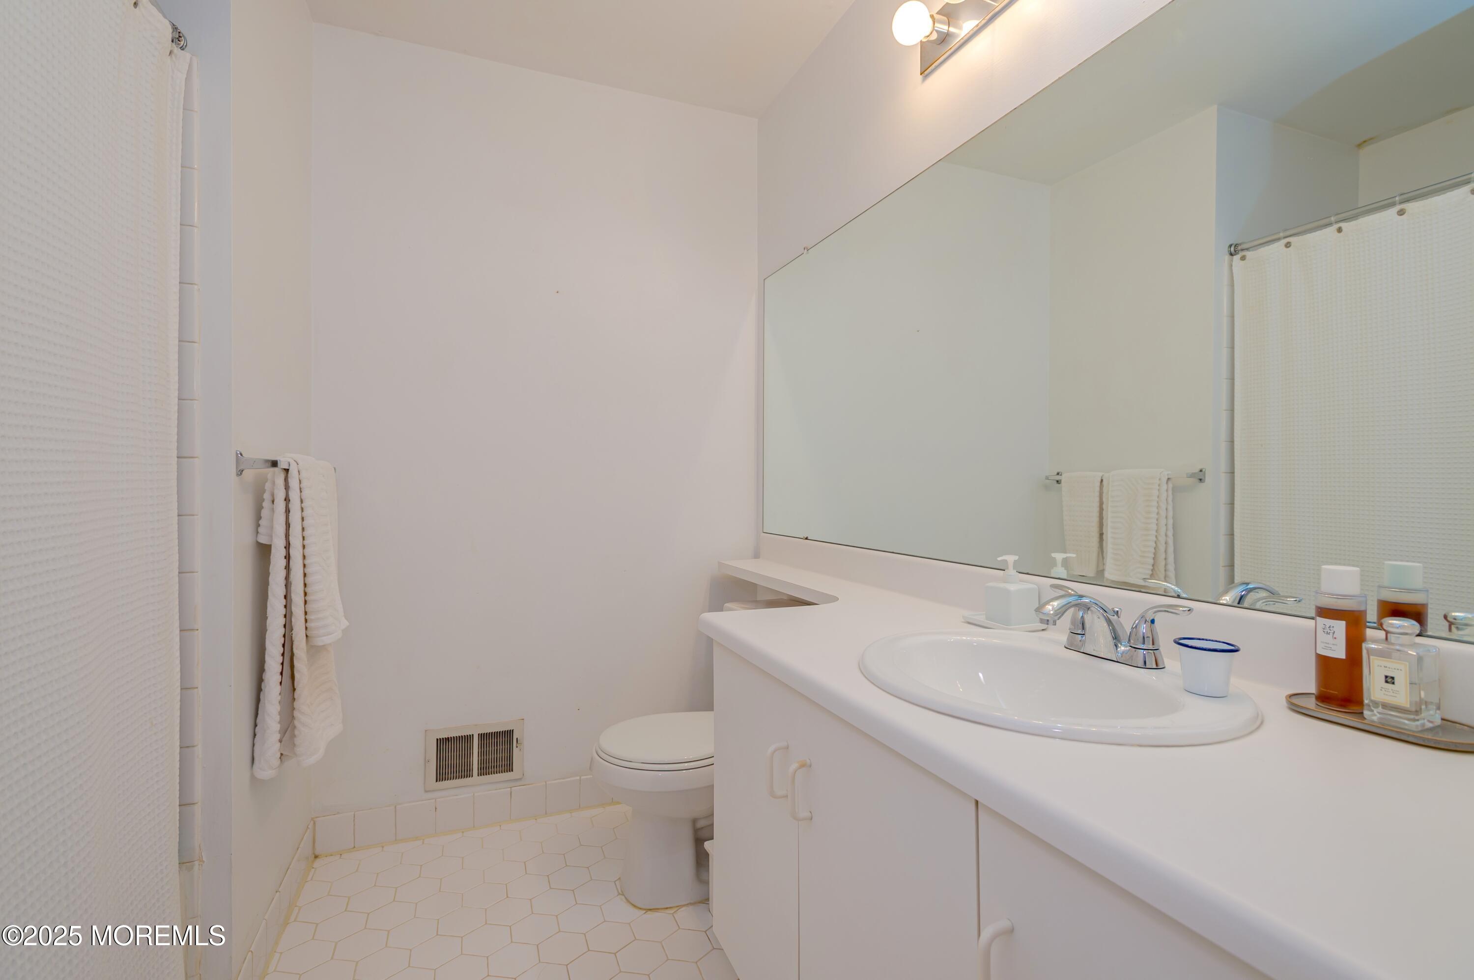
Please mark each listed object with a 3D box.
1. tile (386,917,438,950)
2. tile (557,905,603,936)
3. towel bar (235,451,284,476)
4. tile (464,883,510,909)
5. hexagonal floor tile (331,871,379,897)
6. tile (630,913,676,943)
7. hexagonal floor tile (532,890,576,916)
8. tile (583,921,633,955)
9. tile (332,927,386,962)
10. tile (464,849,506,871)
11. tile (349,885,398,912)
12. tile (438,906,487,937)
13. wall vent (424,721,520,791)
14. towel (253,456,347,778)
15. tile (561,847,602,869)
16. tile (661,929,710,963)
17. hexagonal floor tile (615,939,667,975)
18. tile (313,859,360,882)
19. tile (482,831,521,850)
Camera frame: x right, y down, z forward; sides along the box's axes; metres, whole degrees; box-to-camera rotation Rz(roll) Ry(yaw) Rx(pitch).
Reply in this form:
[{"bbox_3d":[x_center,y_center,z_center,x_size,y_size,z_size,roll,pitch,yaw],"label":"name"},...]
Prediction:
[{"bbox_3d":[-0.772,1.062,1.660,0.107,0.009,0.124,0,0,-21],"label":"tile"},{"bbox_3d":[-0.382,1.060,1.710,0.107,0.009,0.124,0,0,-21],"label":"tile"},{"bbox_3d":[-1.048,-0.053,1.656,0.072,0.050,0.642,0,0,-21],"label":"towel bar"},{"bbox_3d":[-0.670,1.081,1.846,0.108,0.008,0.125,0,1,-21],"label":"tile"},{"bbox_3d":[-1.027,1.062,1.864,0.107,0.009,0.124,0,0,-21],"label":"hexagonal floor tile"},{"bbox_3d":[-0.203,1.080,1.718,0.108,0.008,0.125,0,1,-21],"label":"tile"},{"bbox_3d":[-0.480,1.080,1.817,0.108,0.008,0.125,0,1,-21],"label":"hexagonal floor tile"},{"bbox_3d":[-0.303,1.071,1.663,0.125,0.008,0.108,0,1,9],"label":"tile"},{"bbox_3d":[-0.874,1.063,1.620,0.107,0.009,0.124,0,0,-21],"label":"tile"},{"bbox_3d":[-0.722,1.059,1.983,0.107,0.009,0.124,0,0,-21],"label":"tile"},{"bbox_3d":[-0.964,1.083,1.835,0.108,0.008,0.125,0,1,-21],"label":"tile"},{"bbox_3d":[-0.680,1.073,1.720,0.125,0.008,0.108,0,1,9],"label":"tile"},{"bbox_3d":[-0.824,0.838,2.193,0.290,0.194,0.012,0,1,-21],"label":"wall vent"},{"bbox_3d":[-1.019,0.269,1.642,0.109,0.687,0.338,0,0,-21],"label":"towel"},{"bbox_3d":[-0.441,1.069,2.018,0.125,0.008,0.108,0,1,9],"label":"tile"},{"bbox_3d":[-0.117,1.081,1.649,0.108,0.008,0.125,0,1,-21],"label":"tile"},{"bbox_3d":[-0.220,1.082,1.608,0.108,0.008,0.125,0,1,-21],"label":"hexagonal floor tile"},{"bbox_3d":[-1.112,1.062,1.933,0.107,0.009,0.124,0,0,-21],"label":"tile"},{"bbox_3d":[-0.706,1.058,2.091,0.107,0.009,0.124,0,0,-21],"label":"tile"}]

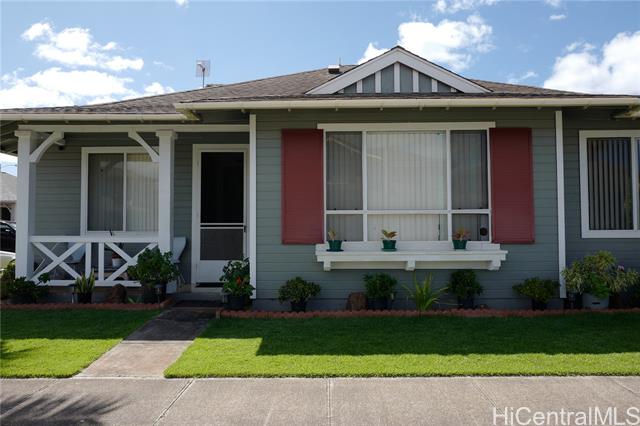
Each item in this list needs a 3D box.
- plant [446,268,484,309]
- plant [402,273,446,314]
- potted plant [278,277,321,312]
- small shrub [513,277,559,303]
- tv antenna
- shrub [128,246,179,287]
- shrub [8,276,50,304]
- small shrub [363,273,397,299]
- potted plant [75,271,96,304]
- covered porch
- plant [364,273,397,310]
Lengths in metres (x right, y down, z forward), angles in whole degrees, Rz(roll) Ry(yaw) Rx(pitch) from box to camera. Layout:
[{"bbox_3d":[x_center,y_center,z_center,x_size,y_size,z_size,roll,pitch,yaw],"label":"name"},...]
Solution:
[{"bbox_3d":[1.938,1.020,6.674,0.473,0.533,0.444,0,-2,0],"label":"plant"},{"bbox_3d":[1.244,0.964,5.920,0.524,0.512,0.470,0,-2,1],"label":"plant"},{"bbox_3d":[-0.246,0.984,5.970,0.504,0.444,0.460,0,-2,1],"label":"potted plant"},{"bbox_3d":[2.880,1.022,6.649,0.603,0.337,0.492,0,-2,0],"label":"small shrub"},{"bbox_3d":[-2.781,-3.279,11.800,0.360,0.680,0.330,-1,-2,22],"label":"tv antenna"},{"bbox_3d":[-2.222,0.723,6.600,0.690,0.557,0.600,0,-2,1],"label":"shrub"},{"bbox_3d":[-3.879,1.025,6.620,0.532,0.413,0.480,0,-2,1],"label":"shrub"},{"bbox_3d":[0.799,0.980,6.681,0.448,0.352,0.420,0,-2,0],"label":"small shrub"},{"bbox_3d":[-3.487,1.108,7.398,0.321,0.490,0.311,0,-2,0],"label":"potted plant"},{"bbox_3d":[-2.831,-0.096,8.275,3.780,2.770,1.450,0,-2,0],"label":"covered porch"},{"bbox_3d":[0.730,0.951,5.950,0.395,0.478,0.400,0,-2,1],"label":"plant"}]

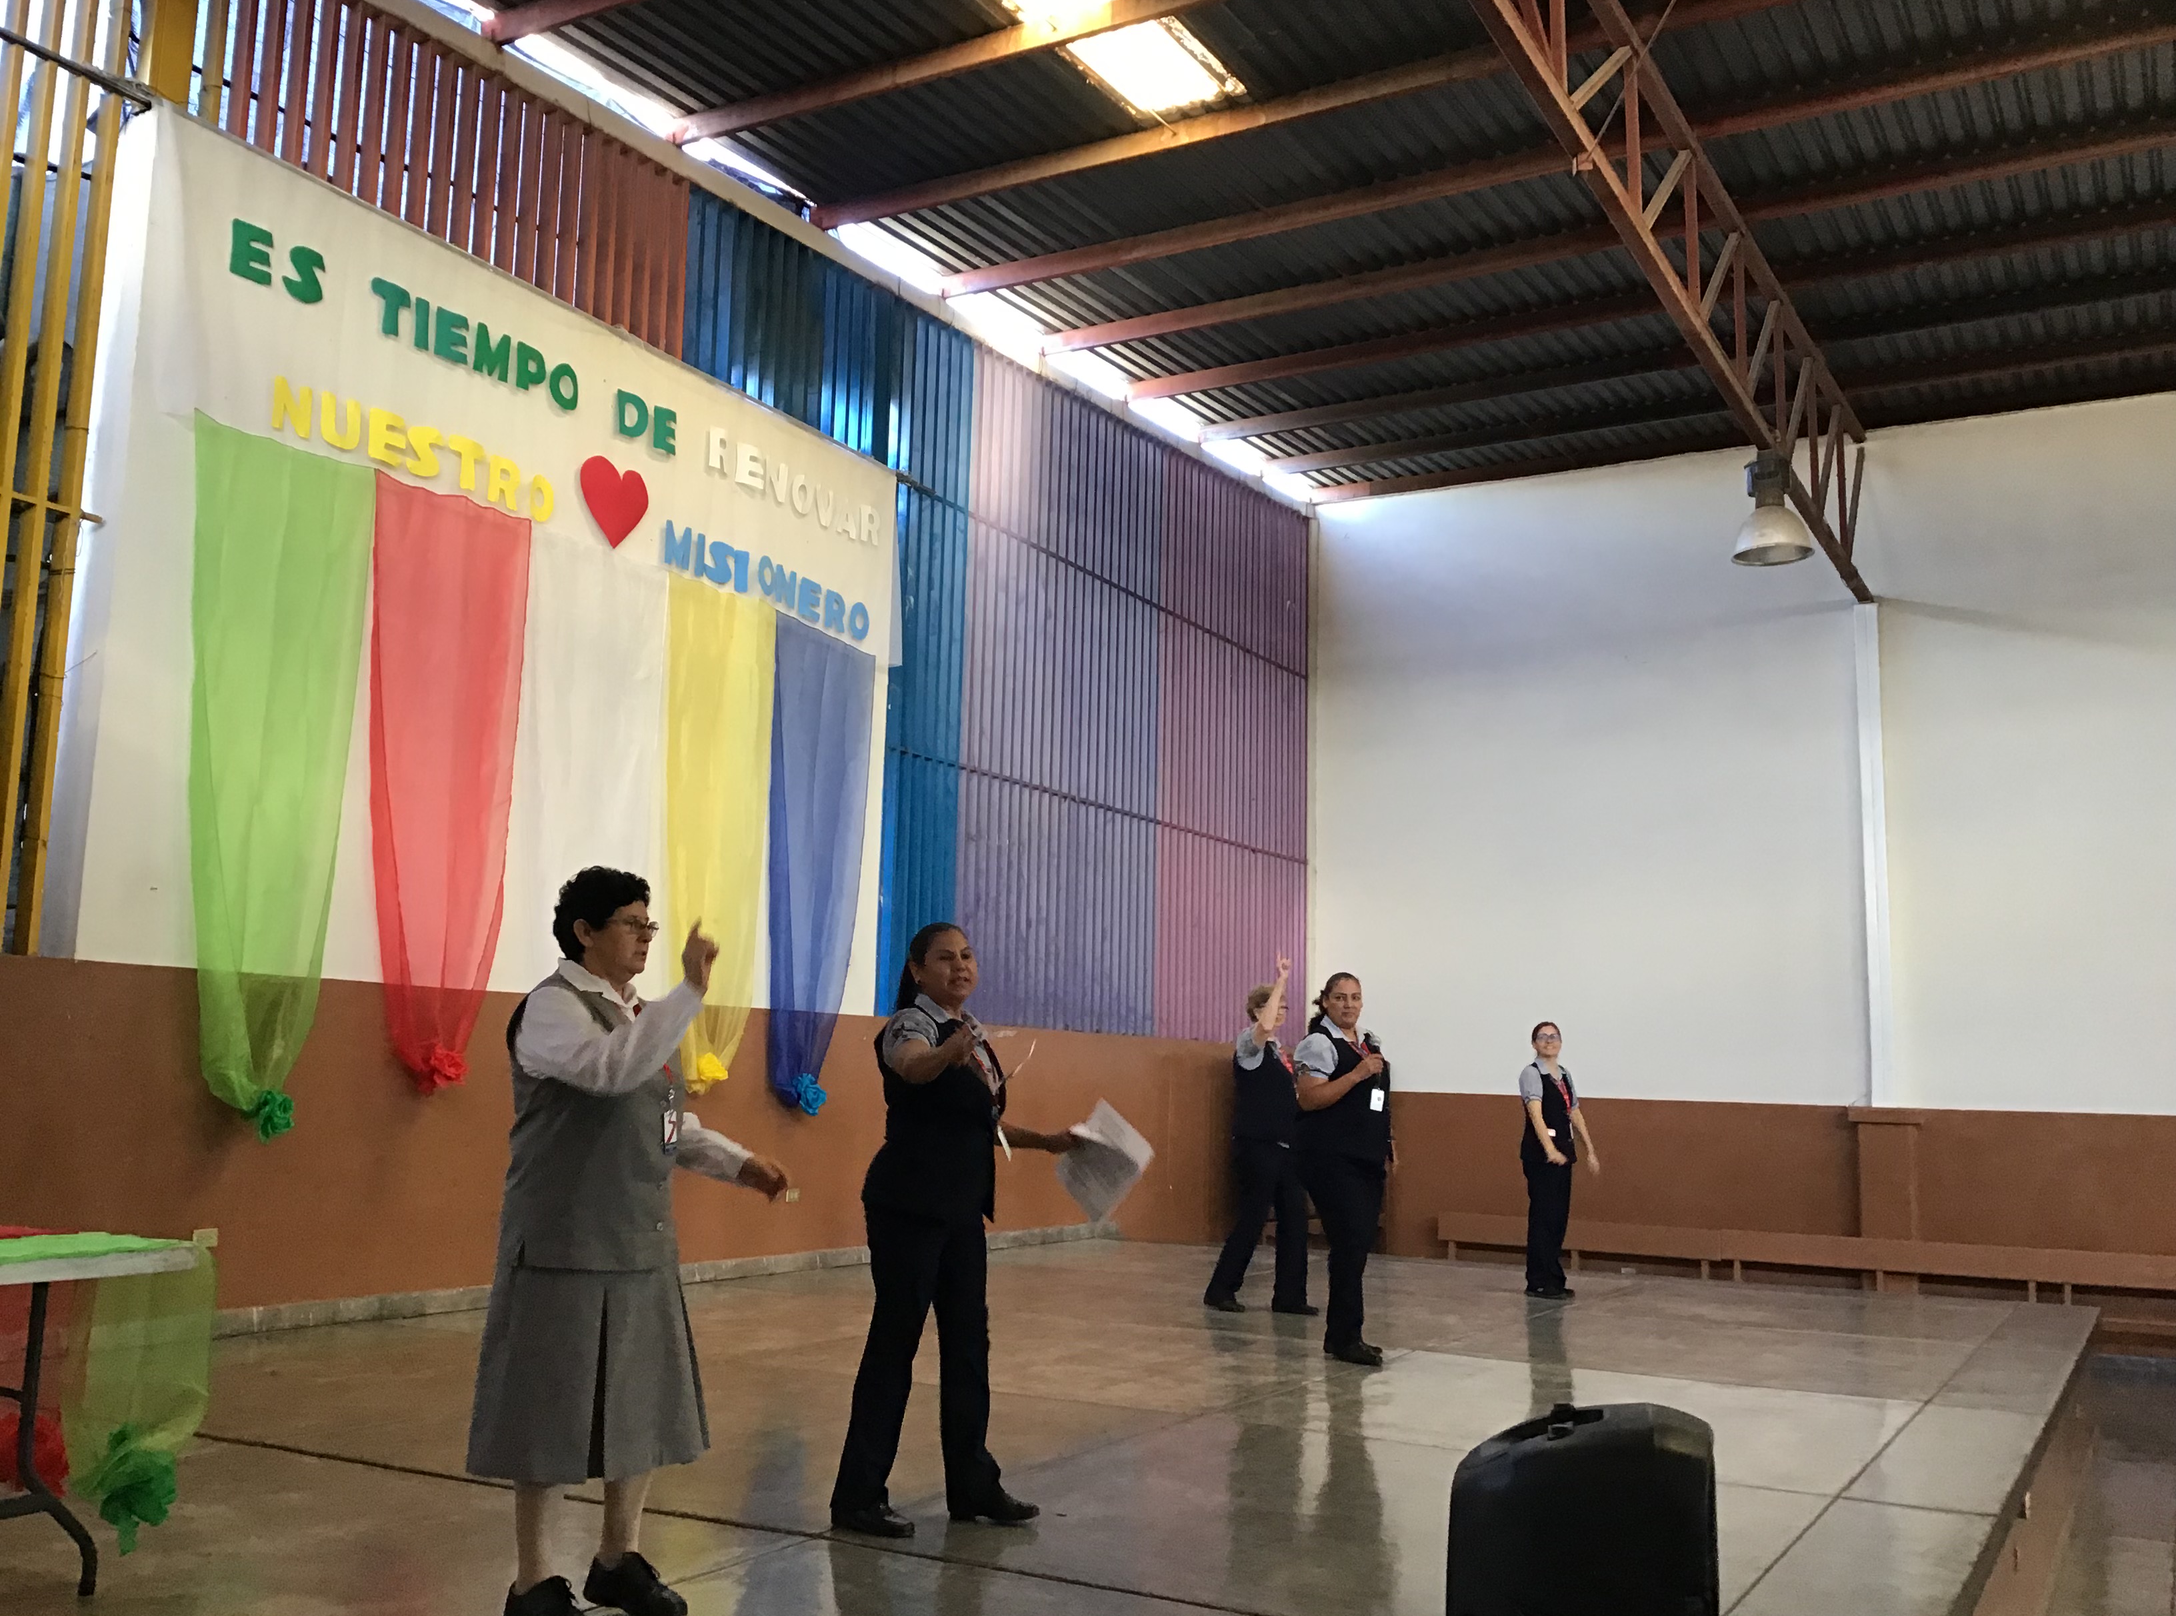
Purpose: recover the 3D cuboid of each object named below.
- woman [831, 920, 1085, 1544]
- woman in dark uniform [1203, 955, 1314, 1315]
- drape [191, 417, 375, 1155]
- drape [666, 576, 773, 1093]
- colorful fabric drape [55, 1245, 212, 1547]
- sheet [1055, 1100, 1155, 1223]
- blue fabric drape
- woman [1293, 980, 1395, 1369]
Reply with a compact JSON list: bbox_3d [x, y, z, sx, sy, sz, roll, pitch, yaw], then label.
[{"bbox_3d":[-0.338,1.093,5.189,0.580,1.580,0.600,-1,-8,17],"label":"woman"},{"bbox_3d":[0.943,1.709,10.321,0.580,1.840,0.500,-5,-10,37],"label":"woman in dark uniform"},{"bbox_3d":[-3.506,-0.110,8.309,0.180,3.000,0.950,-3,-9,29],"label":"drape"},{"bbox_3d":[-2.072,0.178,10.838,0.180,2.800,0.930,-3,-9,29],"label":"drape"},{"bbox_3d":[-2.187,1.354,4.507,0.540,0.700,0.190,-3,-9,29],"label":"colorful fabric drape"},{"bbox_3d":[0.047,0.929,5.130,0.210,0.260,0.090,41,-16,7],"label":"sheet"},{"bbox_3d":[-1.610,0.353,11.645,0.180,2.920,1.000,-3,-9,29],"label":"blue fabric drape"},{"bbox_3d":[1.175,1.585,8.699,0.500,1.650,0.400,8,-10,-38],"label":"woman"}]

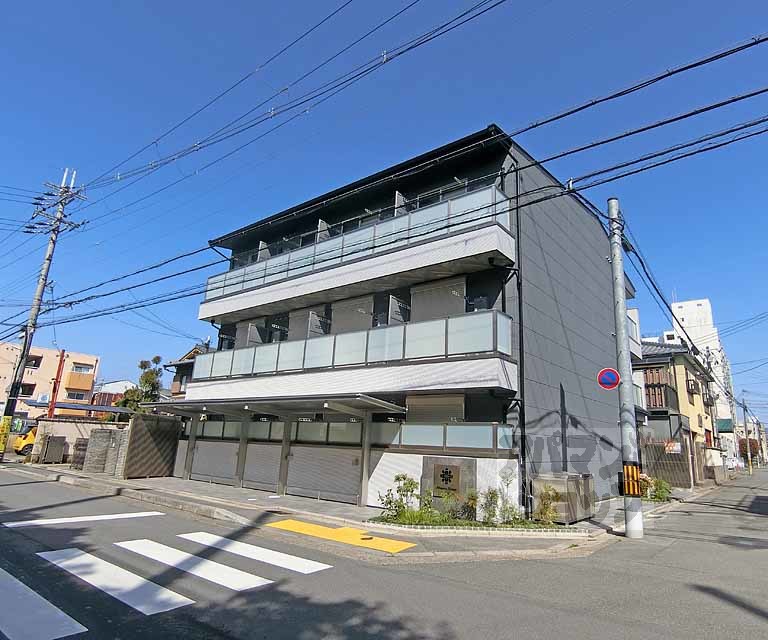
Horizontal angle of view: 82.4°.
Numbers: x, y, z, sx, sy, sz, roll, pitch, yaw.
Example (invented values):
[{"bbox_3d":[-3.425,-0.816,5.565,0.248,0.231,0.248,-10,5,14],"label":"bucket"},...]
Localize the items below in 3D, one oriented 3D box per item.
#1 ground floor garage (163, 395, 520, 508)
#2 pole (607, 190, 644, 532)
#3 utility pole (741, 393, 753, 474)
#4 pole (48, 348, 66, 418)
[{"bbox_3d":[-2.459,3.802,13.030,12.900,2.650,2.600,-9,-19,35],"label":"ground floor garage"},{"bbox_3d":[5.113,0.655,9.384,0.300,7.310,0.300,-8,-20,40],"label":"pole"},{"bbox_3d":[35.373,10.928,42.727,0.300,7.900,0.300,-9,-19,35],"label":"utility pole"},{"bbox_3d":[-16.369,4.173,21.761,0.270,5.600,0.270,-9,-19,35],"label":"pole"}]

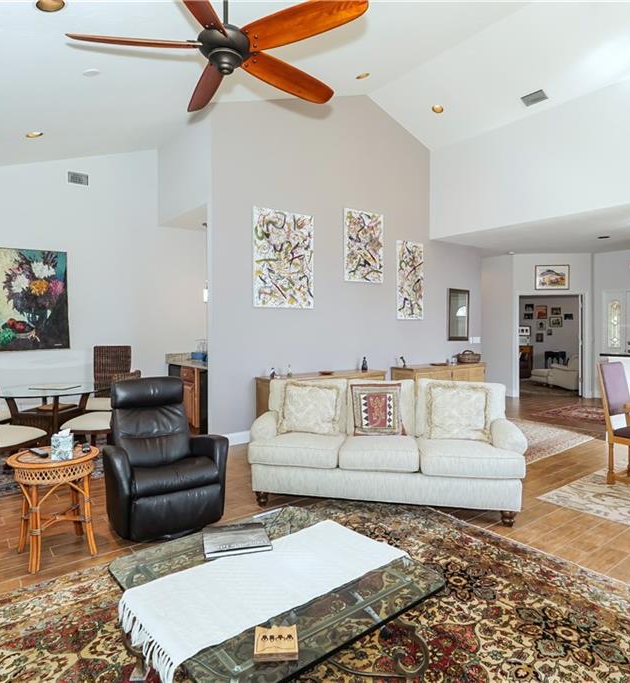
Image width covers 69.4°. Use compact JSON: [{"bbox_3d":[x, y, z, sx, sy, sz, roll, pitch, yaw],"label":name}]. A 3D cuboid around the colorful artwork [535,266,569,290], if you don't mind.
[{"bbox_3d":[4.902,-1.325,9.390,0.655,0.545,0.030,0,1,8],"label":"colorful artwork"}]

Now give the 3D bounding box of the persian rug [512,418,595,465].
[{"bbox_3d":[2.054,1.234,5.640,2.600,0.012,1.760,-1,1,-42],"label":"persian rug"}]

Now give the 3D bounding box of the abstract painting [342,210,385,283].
[{"bbox_3d":[0.728,-1.359,6.532,0.770,1.020,0.041,-1,2,-37],"label":"abstract painting"}]

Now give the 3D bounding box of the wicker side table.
[{"bbox_3d":[-1.565,0.989,2.758,0.510,0.602,0.510,-1,2,-37],"label":"wicker side table"}]

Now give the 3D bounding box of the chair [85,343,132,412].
[{"bbox_3d":[-2.609,0.657,5.718,0.480,1.160,0.620,0,1,-7],"label":"chair"}]

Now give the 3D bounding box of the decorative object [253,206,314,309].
[{"bbox_3d":[-0.391,-1.030,5.781,0.915,1.215,0.040,-1,1,-37],"label":"decorative object"}]

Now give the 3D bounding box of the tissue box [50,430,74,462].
[{"bbox_3d":[-1.525,0.611,2.740,0.117,0.168,0.117,-1,1,-20],"label":"tissue box"}]

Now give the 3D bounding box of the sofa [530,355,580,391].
[{"bbox_3d":[6.155,0.658,11.140,1.479,0.816,1.122,-1,2,-37],"label":"sofa"}]

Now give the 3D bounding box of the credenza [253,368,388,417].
[{"bbox_3d":[0.128,0.829,5.931,1.800,0.810,0.450,-1,1,-37],"label":"credenza"}]

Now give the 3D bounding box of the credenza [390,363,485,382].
[{"bbox_3d":[2.049,0.799,7.394,1.840,0.820,0.450,-1,1,-37],"label":"credenza"}]

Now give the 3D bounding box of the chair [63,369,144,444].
[{"bbox_3d":[-2.092,0.793,4.479,0.610,0.930,0.540,0,1,4],"label":"chair"}]

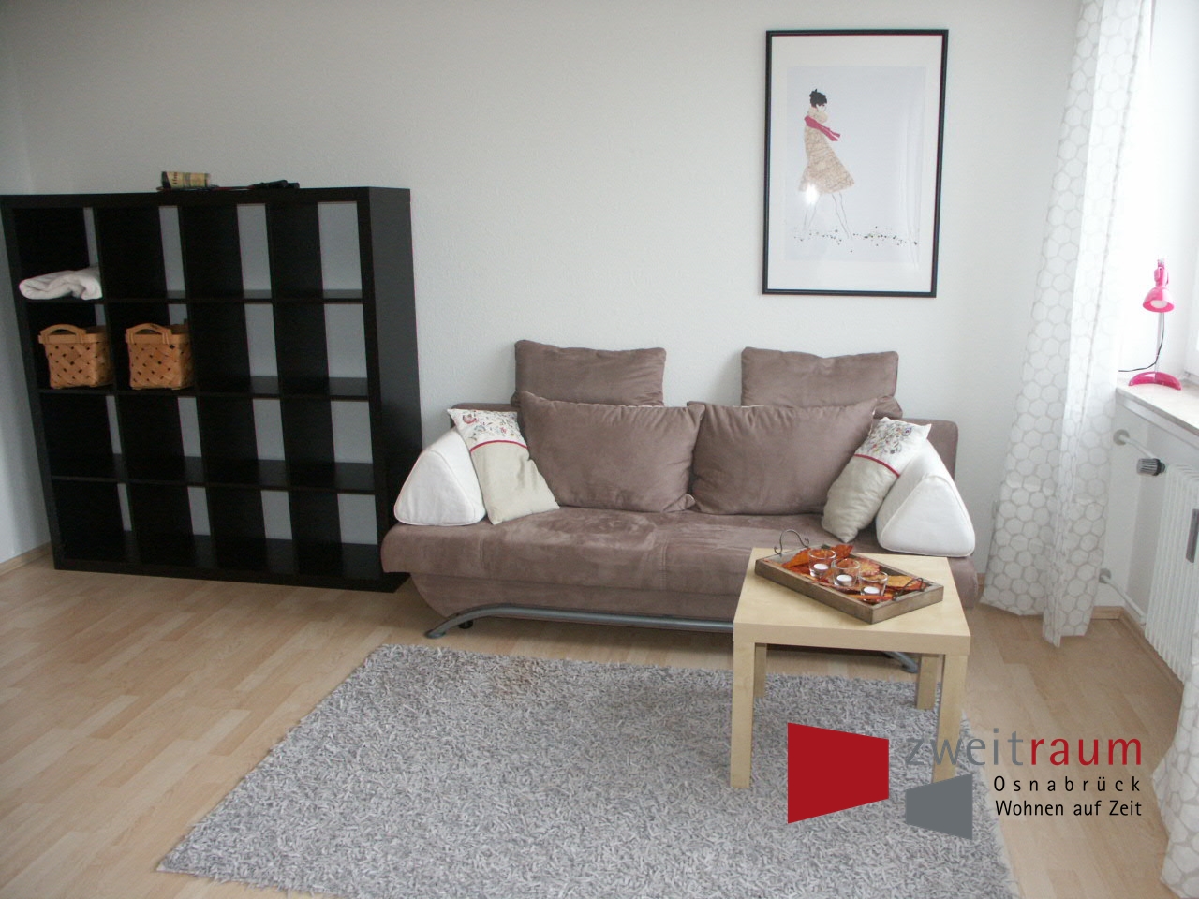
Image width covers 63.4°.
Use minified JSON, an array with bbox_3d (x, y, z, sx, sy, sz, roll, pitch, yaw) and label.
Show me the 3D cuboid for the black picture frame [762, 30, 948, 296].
[{"bbox_3d":[0.909,-1.017,3.485,0.620,0.920,0.025,2,14,10],"label":"black picture frame"}]

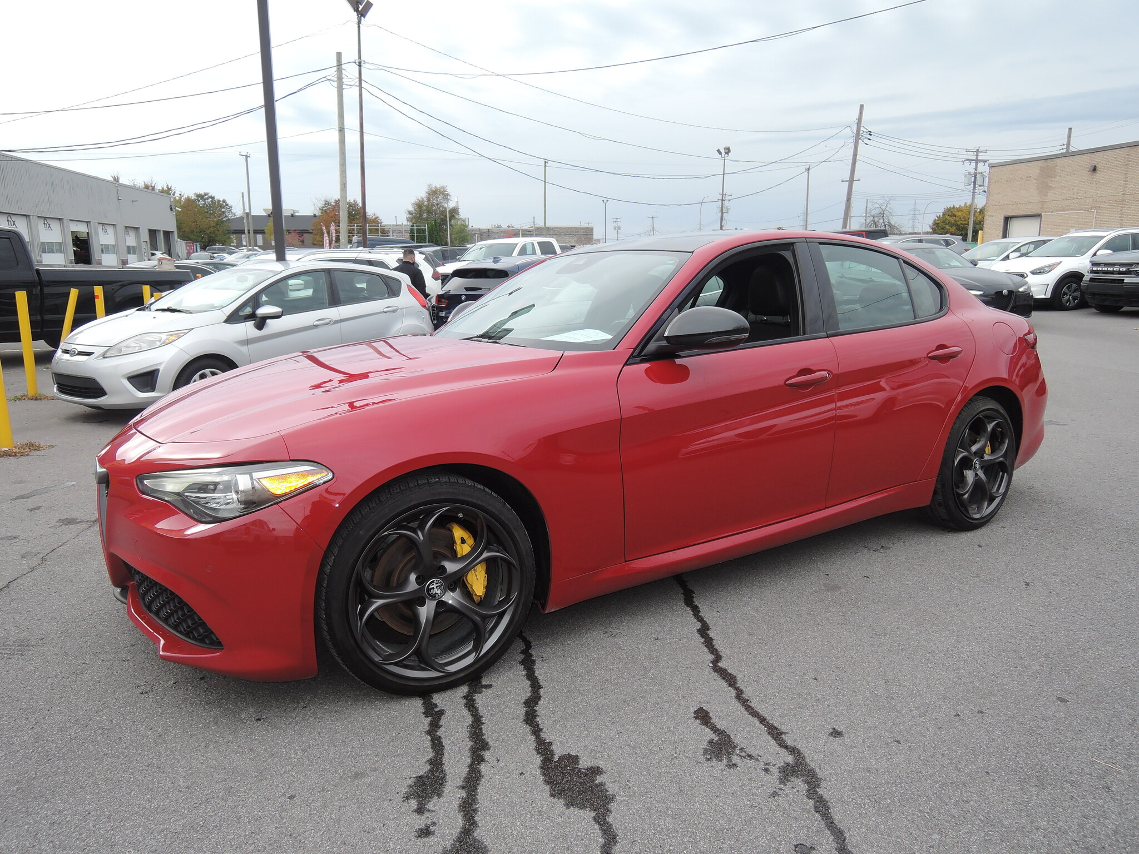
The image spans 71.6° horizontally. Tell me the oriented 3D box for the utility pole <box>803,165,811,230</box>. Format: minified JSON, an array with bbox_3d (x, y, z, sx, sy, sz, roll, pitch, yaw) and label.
[{"bbox_3d":[19.806,-16.655,65.937,0.270,9.860,0.270,-1,11,0],"label":"utility pole"}]

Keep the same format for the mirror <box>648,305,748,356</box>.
[{"bbox_3d":[0.447,-0.334,2.686,0.200,0.165,0.245,-7,13,-33],"label":"mirror"}]

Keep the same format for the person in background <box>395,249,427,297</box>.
[{"bbox_3d":[-2.415,-1.842,12.168,0.540,1.770,0.330,5,12,25],"label":"person in background"}]

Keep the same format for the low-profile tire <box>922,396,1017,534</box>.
[{"bbox_3d":[1.914,0.168,3.875,0.660,0.660,0.250,-7,13,-33],"label":"low-profile tire"}]

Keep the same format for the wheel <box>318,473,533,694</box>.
[{"bbox_3d":[-0.434,0.461,2.391,0.662,0.662,0.232,-7,13,-34],"label":"wheel"}]

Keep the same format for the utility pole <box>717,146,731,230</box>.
[{"bbox_3d":[9.823,-13.298,50.867,0.750,9.120,0.300,0,11,0],"label":"utility pole"}]

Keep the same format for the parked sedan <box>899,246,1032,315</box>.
[{"bbox_3d":[6.360,-2.720,14.900,1.870,1.436,4.640,-3,11,-17],"label":"parked sedan"}]

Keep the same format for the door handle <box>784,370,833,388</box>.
[{"bbox_3d":[0.898,-0.180,2.967,0.235,0.045,0.050,-7,13,-33],"label":"door handle"}]

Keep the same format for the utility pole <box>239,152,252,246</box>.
[{"bbox_3d":[-28.558,-18.304,70.882,0.300,12.020,1.800,2,11,11],"label":"utility pole"}]

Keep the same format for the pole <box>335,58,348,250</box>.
[{"bbox_3d":[-9.305,-10.057,32.449,0.300,9.990,0.300,2,11,0],"label":"pole"}]

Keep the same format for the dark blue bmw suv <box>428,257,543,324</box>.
[{"bbox_3d":[-0.780,-2.600,16.400,1.920,1.720,4.800,5,12,26],"label":"dark blue bmw suv"}]

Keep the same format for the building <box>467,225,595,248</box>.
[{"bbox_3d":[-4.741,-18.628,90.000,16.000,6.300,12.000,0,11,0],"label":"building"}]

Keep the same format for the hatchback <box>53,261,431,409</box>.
[{"bbox_3d":[-3.364,-1.031,8.722,1.770,1.470,4.060,7,13,35],"label":"hatchback"}]

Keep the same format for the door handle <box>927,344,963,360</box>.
[{"bbox_3d":[1.651,-0.326,3.486,0.235,0.050,0.050,-3,10,-33],"label":"door handle"}]

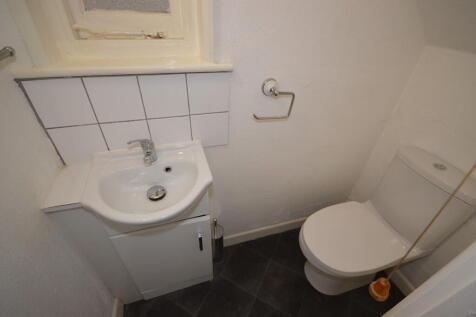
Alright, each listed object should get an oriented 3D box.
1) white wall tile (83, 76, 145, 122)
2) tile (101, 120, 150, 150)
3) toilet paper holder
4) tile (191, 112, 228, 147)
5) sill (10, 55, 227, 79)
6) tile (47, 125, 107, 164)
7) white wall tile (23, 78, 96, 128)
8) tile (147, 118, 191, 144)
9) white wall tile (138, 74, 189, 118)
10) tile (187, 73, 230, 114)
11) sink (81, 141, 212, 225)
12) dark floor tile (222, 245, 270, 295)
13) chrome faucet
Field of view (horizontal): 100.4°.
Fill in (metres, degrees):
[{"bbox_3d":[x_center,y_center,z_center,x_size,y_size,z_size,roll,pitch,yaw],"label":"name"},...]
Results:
[{"bbox_3d":[-0.392,-0.188,0.644,0.149,0.147,0.008,-9,33,-16],"label":"white wall tile"},{"bbox_3d":[-0.396,-0.061,0.723,0.149,0.149,0.008,-9,33,-16],"label":"tile"},{"bbox_3d":[0.132,-0.232,0.779,0.170,0.148,0.072,-9,33,-16],"label":"toilet paper holder"},{"bbox_3d":[-0.114,-0.116,0.826,0.151,0.150,0.008,-9,36,-15],"label":"tile"},{"bbox_3d":[-0.332,-0.310,0.665,0.615,0.026,0.154,-9,36,-15],"label":"sill"},{"bbox_3d":[-0.537,-0.039,0.682,0.145,0.149,0.008,-9,33,-16],"label":"tile"},{"bbox_3d":[-0.534,-0.166,0.603,0.145,0.147,0.008,-9,33,-16],"label":"white wall tile"},{"bbox_3d":[-0.260,-0.093,0.786,0.151,0.150,0.008,-9,36,-15],"label":"tile"},{"bbox_3d":[-0.256,-0.219,0.701,0.151,0.148,0.008,-9,36,-15],"label":"white wall tile"},{"bbox_3d":[-0.110,-0.241,0.741,0.151,0.148,0.008,-9,36,-15],"label":"tile"},{"bbox_3d":[-0.296,0.105,0.685,0.396,0.150,0.344,-9,36,-15],"label":"sink"},{"bbox_3d":[0.050,0.619,1.130,0.212,0.008,0.212,17,35,24],"label":"dark floor tile"},{"bbox_3d":[-0.334,-0.015,0.687,0.090,0.090,0.102,-9,36,-15],"label":"chrome faucet"}]

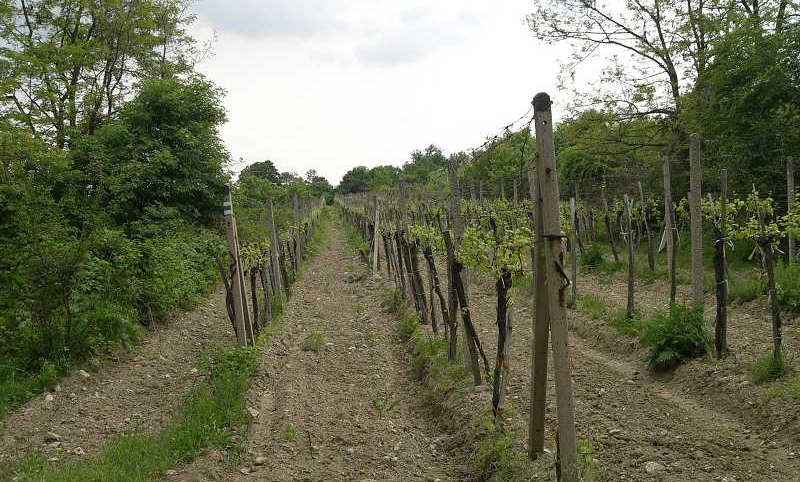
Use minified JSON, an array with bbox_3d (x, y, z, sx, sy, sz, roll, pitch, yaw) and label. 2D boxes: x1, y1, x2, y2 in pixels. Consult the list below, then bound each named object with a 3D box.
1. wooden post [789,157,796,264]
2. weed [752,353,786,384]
[{"bbox_3d":[5.267,-0.302,11.800,0.085,1.620,0.085,-1,2,5],"label":"wooden post"},{"bbox_3d":[2.672,0.922,6.350,0.240,0.190,0.220,-1,2,0],"label":"weed"}]

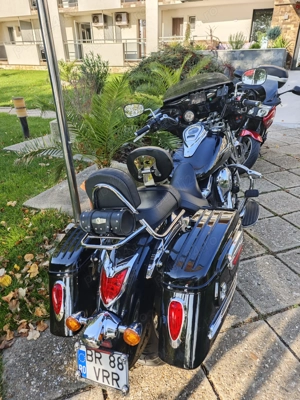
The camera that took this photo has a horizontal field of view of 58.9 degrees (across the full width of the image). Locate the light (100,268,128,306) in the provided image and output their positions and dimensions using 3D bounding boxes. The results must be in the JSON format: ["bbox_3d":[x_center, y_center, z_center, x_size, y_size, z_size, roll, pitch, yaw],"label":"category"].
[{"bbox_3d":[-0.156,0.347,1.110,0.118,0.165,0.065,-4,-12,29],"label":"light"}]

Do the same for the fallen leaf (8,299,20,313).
[{"bbox_3d":[-0.936,0.729,1.836,0.076,0.030,0.113,-13,31,-21],"label":"fallen leaf"}]

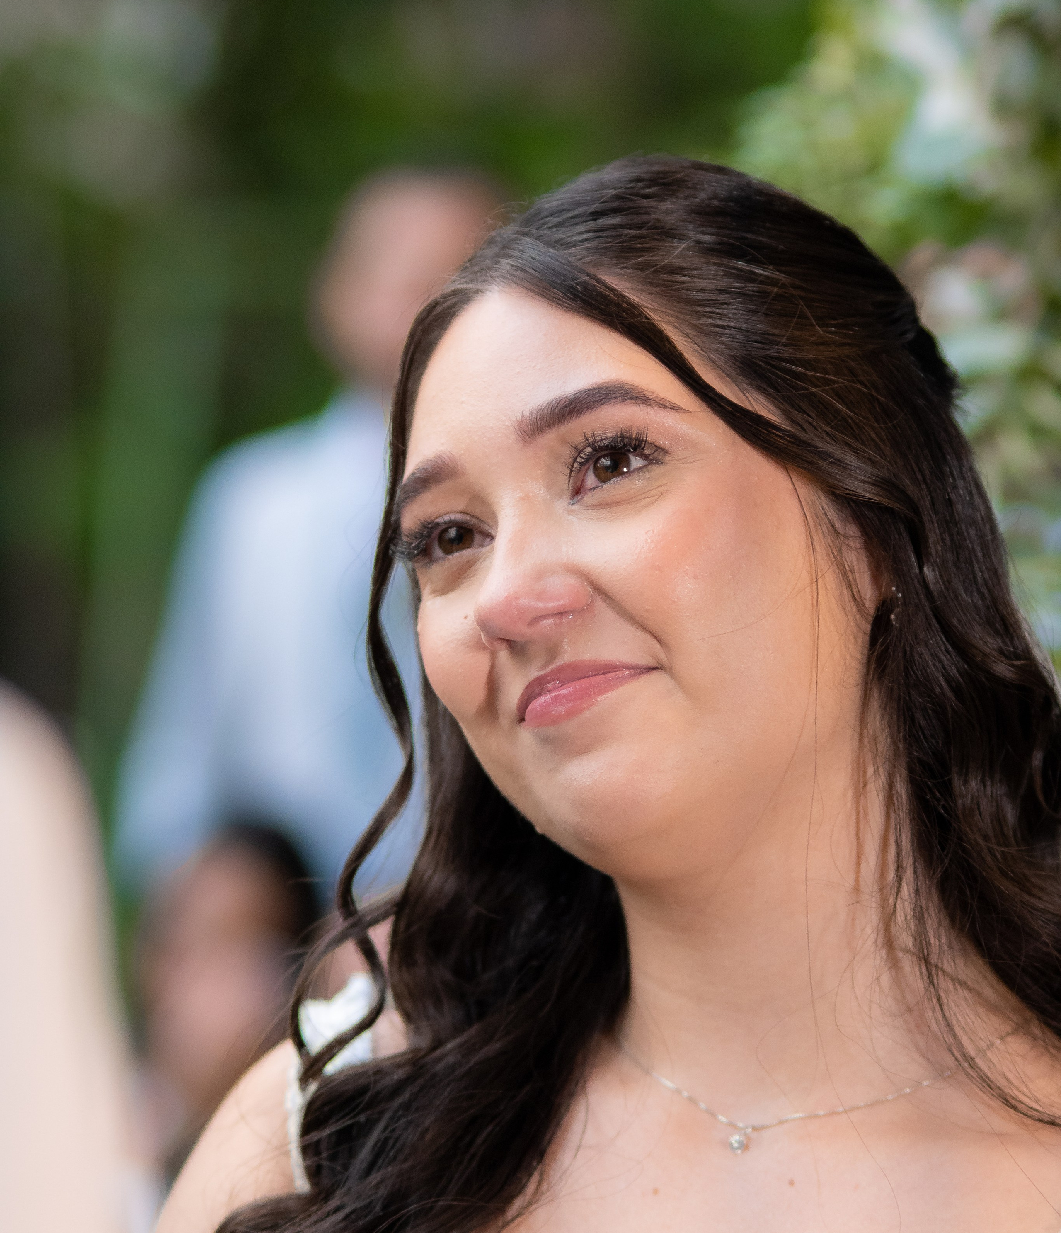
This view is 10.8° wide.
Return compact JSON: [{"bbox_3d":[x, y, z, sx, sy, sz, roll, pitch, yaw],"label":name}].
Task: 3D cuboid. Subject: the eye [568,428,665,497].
[{"bbox_3d":[0.026,-0.046,1.672,0.030,0.018,0.014,-22,-17,24],"label":"eye"}]

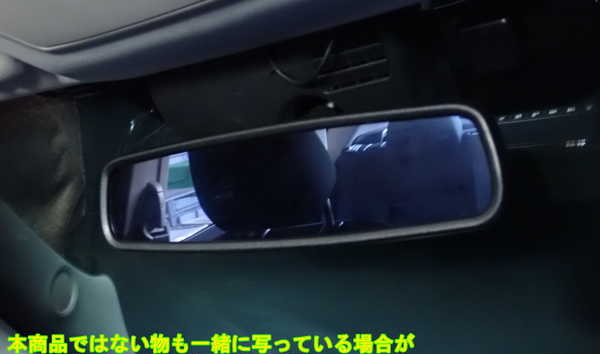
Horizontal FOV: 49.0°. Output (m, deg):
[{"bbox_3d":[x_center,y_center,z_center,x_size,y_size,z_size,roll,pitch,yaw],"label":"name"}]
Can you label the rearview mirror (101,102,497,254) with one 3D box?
[{"bbox_3d":[-0.007,0.004,0.390,0.250,0.070,0.042,-7,3,26],"label":"rearview mirror"}]

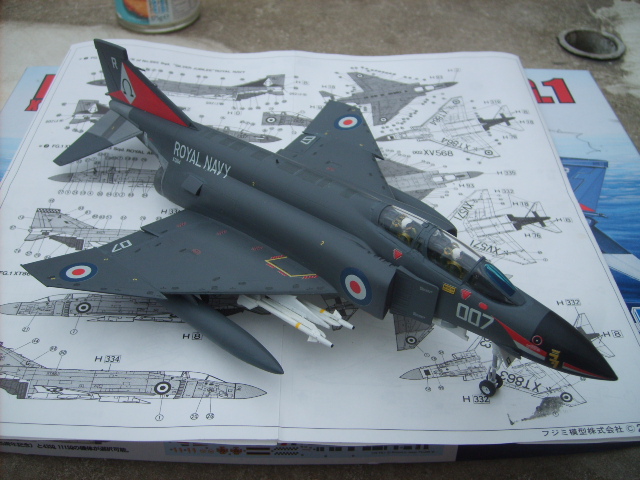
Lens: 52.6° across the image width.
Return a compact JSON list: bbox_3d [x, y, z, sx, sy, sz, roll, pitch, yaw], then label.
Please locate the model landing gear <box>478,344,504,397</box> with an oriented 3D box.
[{"bbox_3d":[0.056,0.042,0.209,0.008,0.020,0.007,30,49,31],"label":"model landing gear"}]

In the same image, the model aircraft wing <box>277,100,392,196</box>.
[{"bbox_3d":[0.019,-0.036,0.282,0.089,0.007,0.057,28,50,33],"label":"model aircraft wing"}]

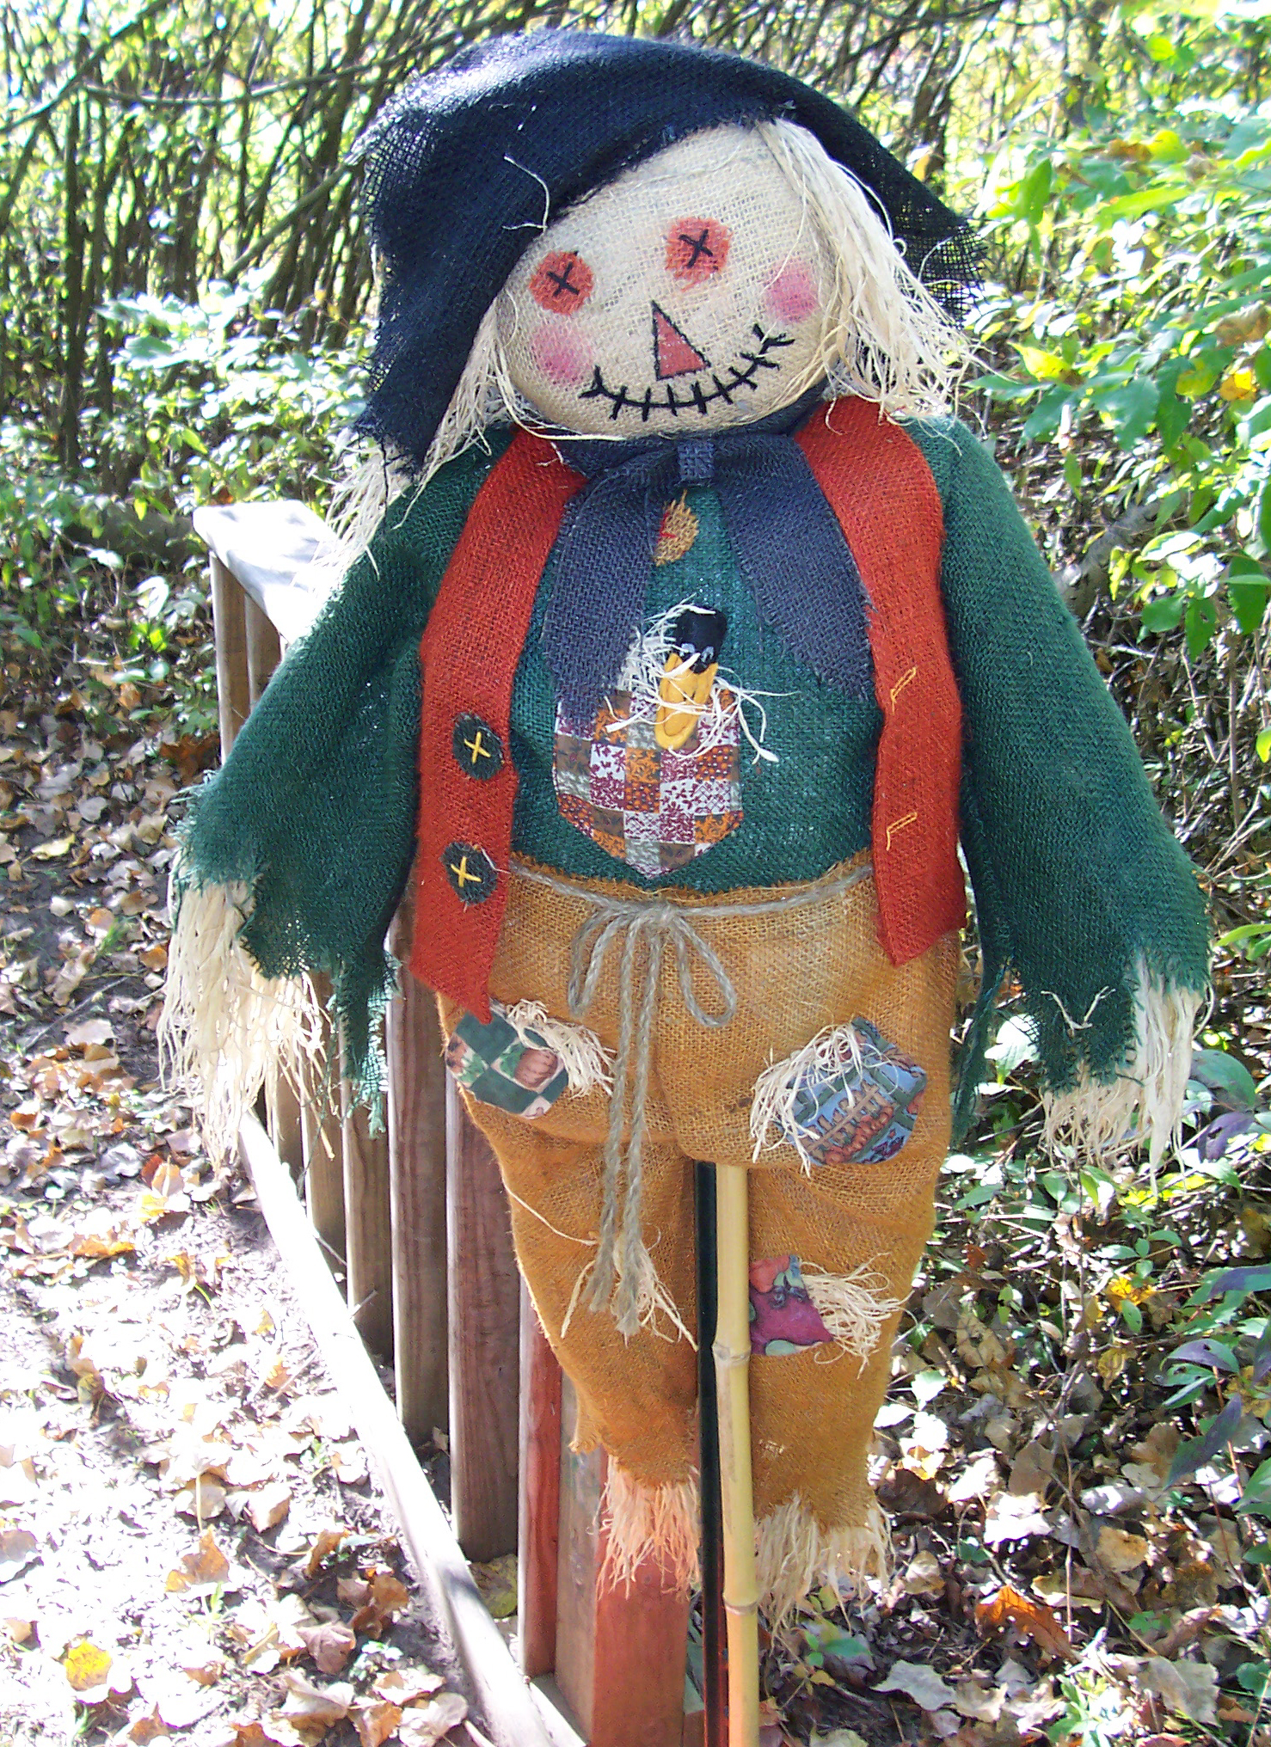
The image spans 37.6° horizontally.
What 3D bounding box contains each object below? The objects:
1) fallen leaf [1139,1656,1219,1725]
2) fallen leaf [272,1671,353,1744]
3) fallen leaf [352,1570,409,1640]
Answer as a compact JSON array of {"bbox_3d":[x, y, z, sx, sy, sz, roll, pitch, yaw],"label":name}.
[{"bbox_3d":[0.526,0.789,1.809,0.073,0.025,0.061,8,24,14],"label":"fallen leaf"},{"bbox_3d":[-0.318,0.826,1.849,0.081,0.028,0.074,-3,23,-11],"label":"fallen leaf"},{"bbox_3d":[-0.257,0.744,1.901,0.040,0.025,0.068,8,24,14],"label":"fallen leaf"}]

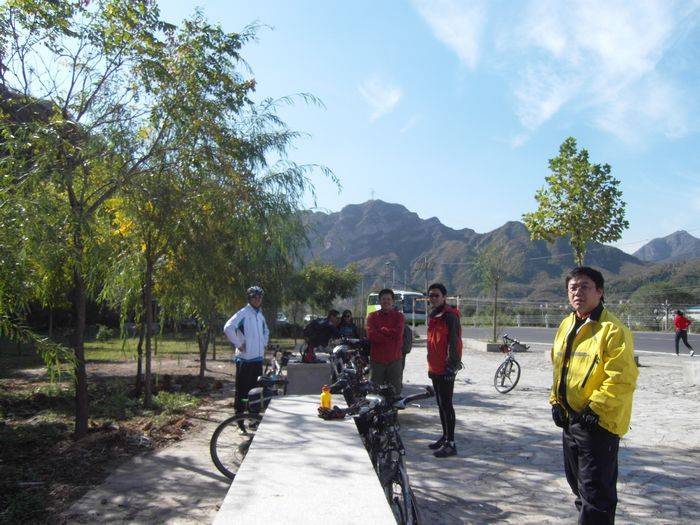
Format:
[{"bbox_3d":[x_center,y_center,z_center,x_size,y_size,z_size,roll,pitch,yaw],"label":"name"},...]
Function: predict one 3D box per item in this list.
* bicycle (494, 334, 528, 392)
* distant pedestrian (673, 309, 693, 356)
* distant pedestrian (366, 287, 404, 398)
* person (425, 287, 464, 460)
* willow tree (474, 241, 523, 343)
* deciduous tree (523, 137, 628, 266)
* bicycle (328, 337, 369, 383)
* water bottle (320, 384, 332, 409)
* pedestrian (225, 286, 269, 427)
[{"bbox_3d":[3.028,1.922,10.818,0.600,1.050,1.650,0,-5,1],"label":"bicycle"},{"bbox_3d":[11.930,2.519,20.254,0.500,1.620,0.650,5,-7,-40],"label":"distant pedestrian"},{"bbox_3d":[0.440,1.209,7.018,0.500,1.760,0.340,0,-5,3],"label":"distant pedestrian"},{"bbox_3d":[1.000,1.113,5.992,0.340,1.760,0.470,4,-7,-37],"label":"person"},{"bbox_3d":[6.032,1.184,22.998,1.850,4.189,1.800,0,-5,0],"label":"willow tree"},{"bbox_3d":[6.799,-0.507,17.070,2.900,6.752,2.800,0,-5,0],"label":"deciduous tree"},{"bbox_3d":[0.007,1.679,8.280,0.600,1.060,1.650,0,-5,3],"label":"bicycle"},{"bbox_3d":[-0.166,0.944,3.992,0.075,0.175,0.075,0,-5,0],"label":"water bottle"},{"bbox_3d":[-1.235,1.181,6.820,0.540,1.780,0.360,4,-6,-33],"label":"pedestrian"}]

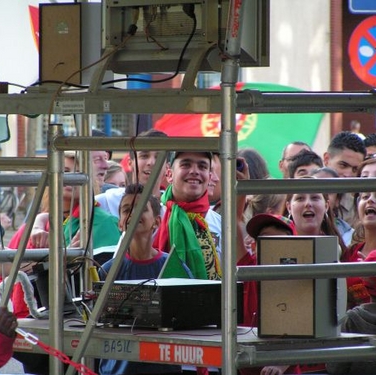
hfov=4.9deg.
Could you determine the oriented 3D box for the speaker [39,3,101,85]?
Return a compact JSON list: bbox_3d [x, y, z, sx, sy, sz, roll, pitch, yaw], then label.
[{"bbox_3d":[-0.404,-0.530,16.400,0.185,0.307,0.235,1,2,32],"label":"speaker"}]

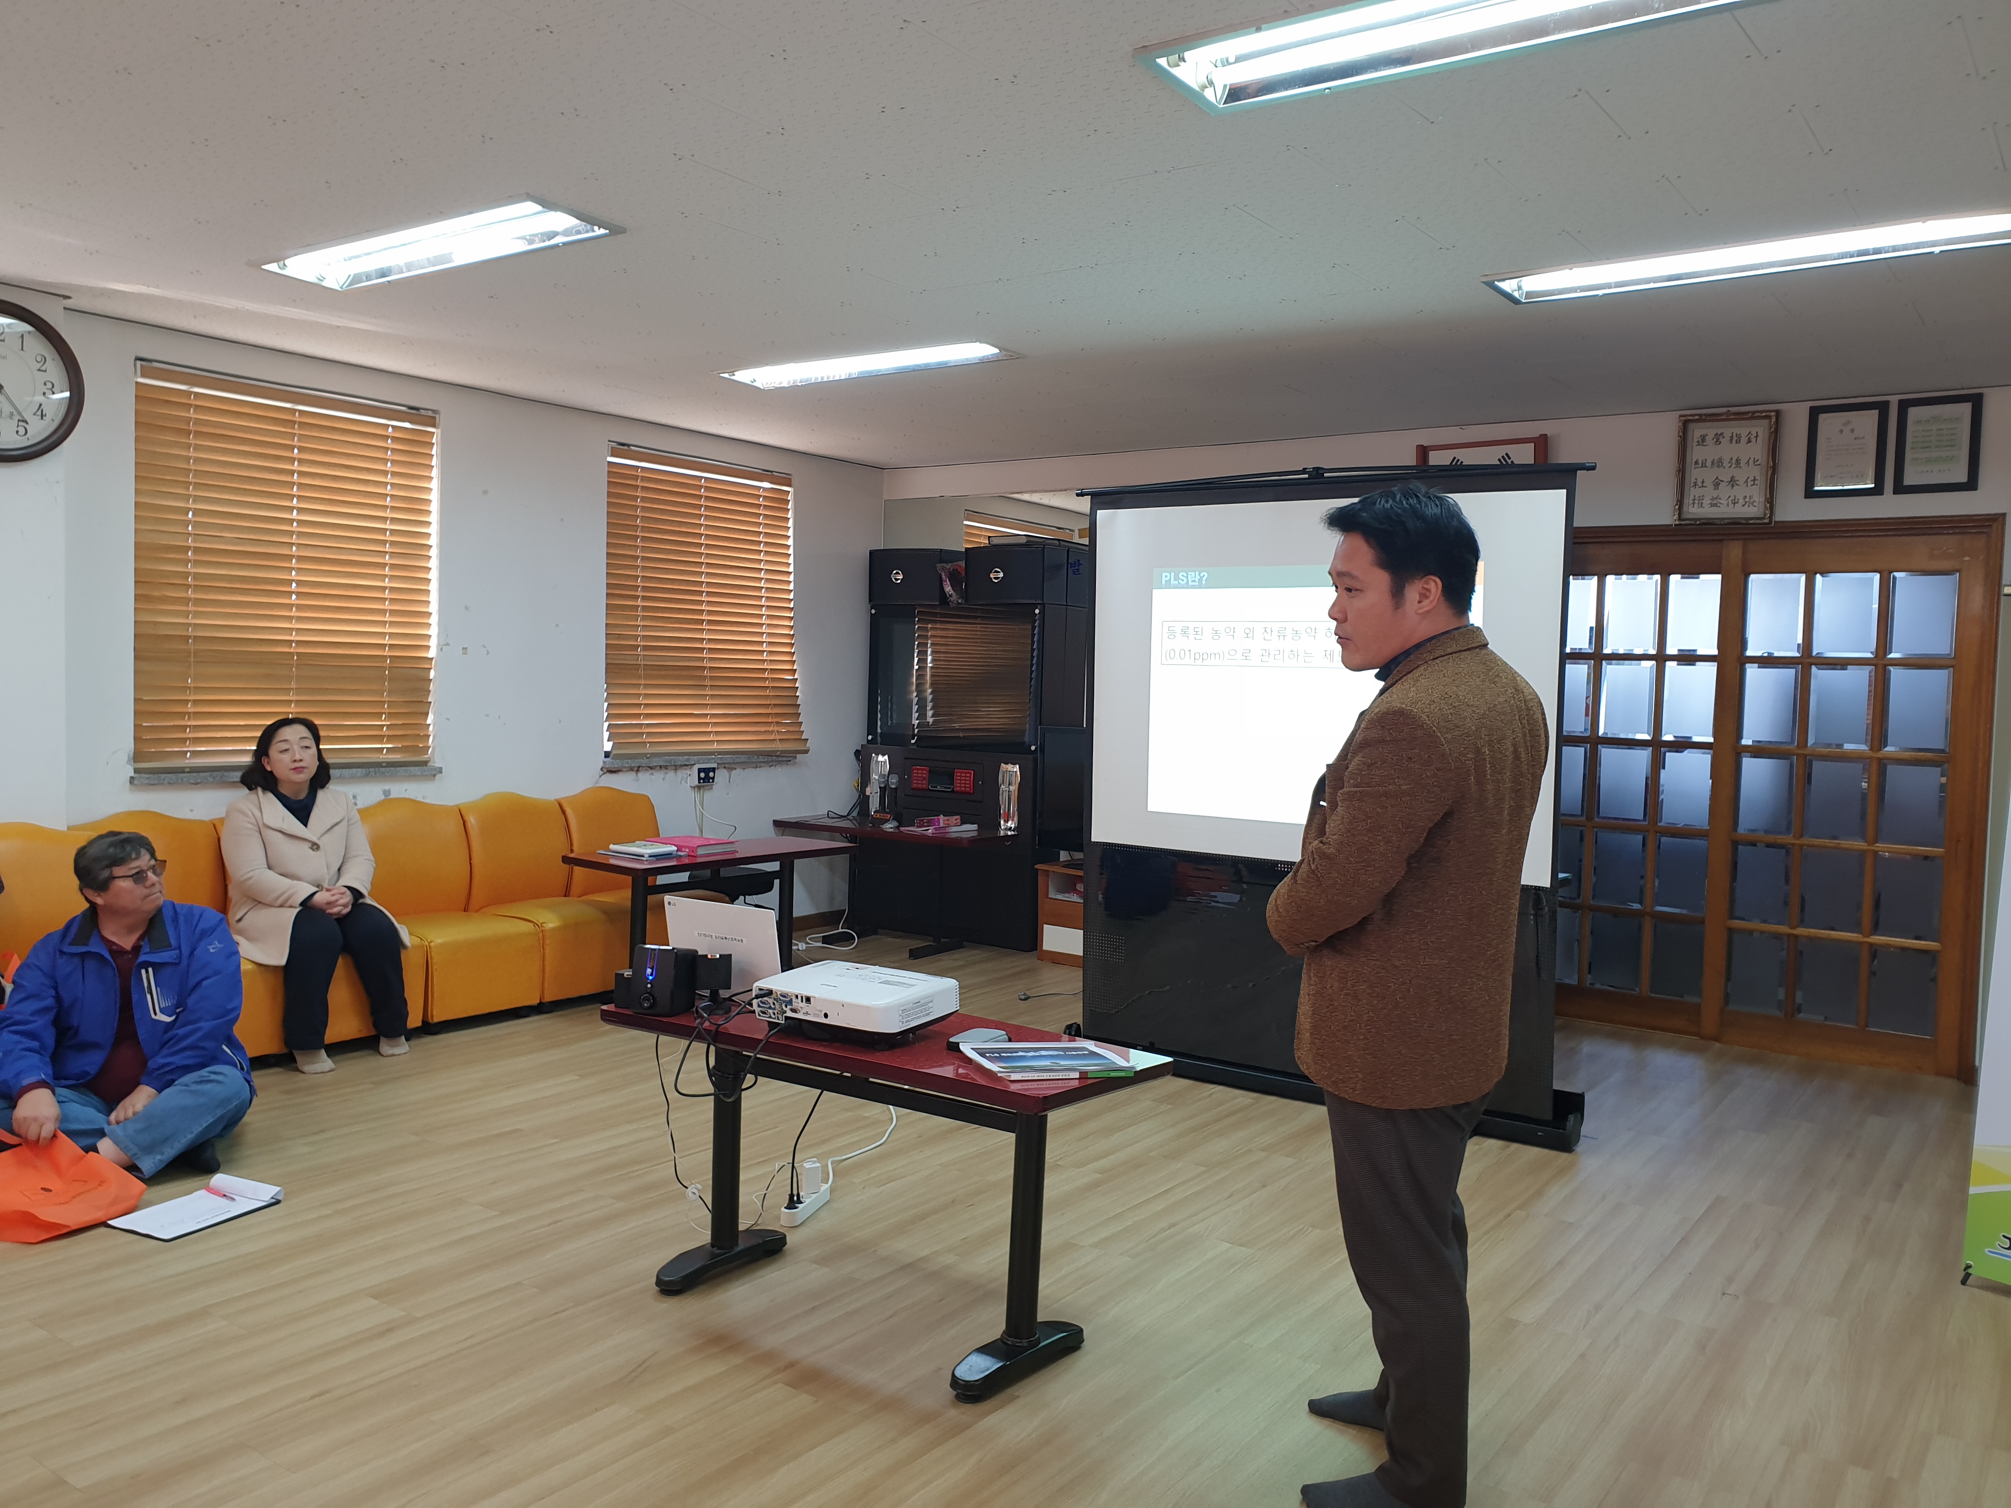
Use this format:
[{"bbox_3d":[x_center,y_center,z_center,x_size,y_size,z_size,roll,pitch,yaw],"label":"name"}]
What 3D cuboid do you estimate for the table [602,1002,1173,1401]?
[{"bbox_3d":[-0.282,0.904,3.188,1.139,0.642,0.411,3,3,32],"label":"table"}]

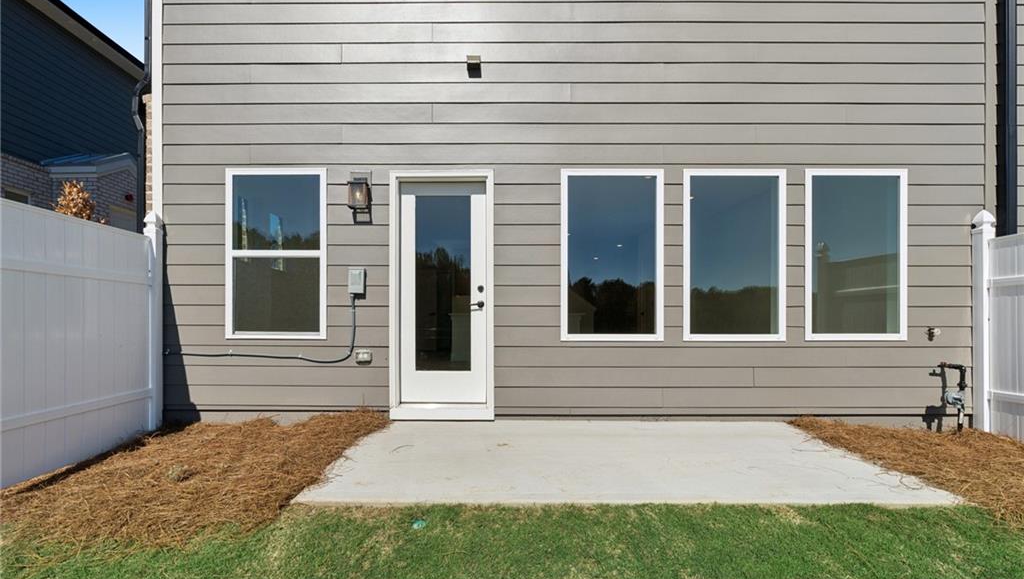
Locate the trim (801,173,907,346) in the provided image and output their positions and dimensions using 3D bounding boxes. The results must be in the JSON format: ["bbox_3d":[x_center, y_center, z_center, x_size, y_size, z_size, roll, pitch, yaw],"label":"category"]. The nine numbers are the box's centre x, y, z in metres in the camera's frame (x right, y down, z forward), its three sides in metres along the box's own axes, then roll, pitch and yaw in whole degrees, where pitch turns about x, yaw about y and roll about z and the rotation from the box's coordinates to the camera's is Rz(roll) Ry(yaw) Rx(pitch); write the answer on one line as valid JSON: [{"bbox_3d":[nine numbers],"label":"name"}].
[{"bbox_3d":[2.995,-0.299,4.003,0.885,1.496,0.090,0,0,0],"label":"trim"}]

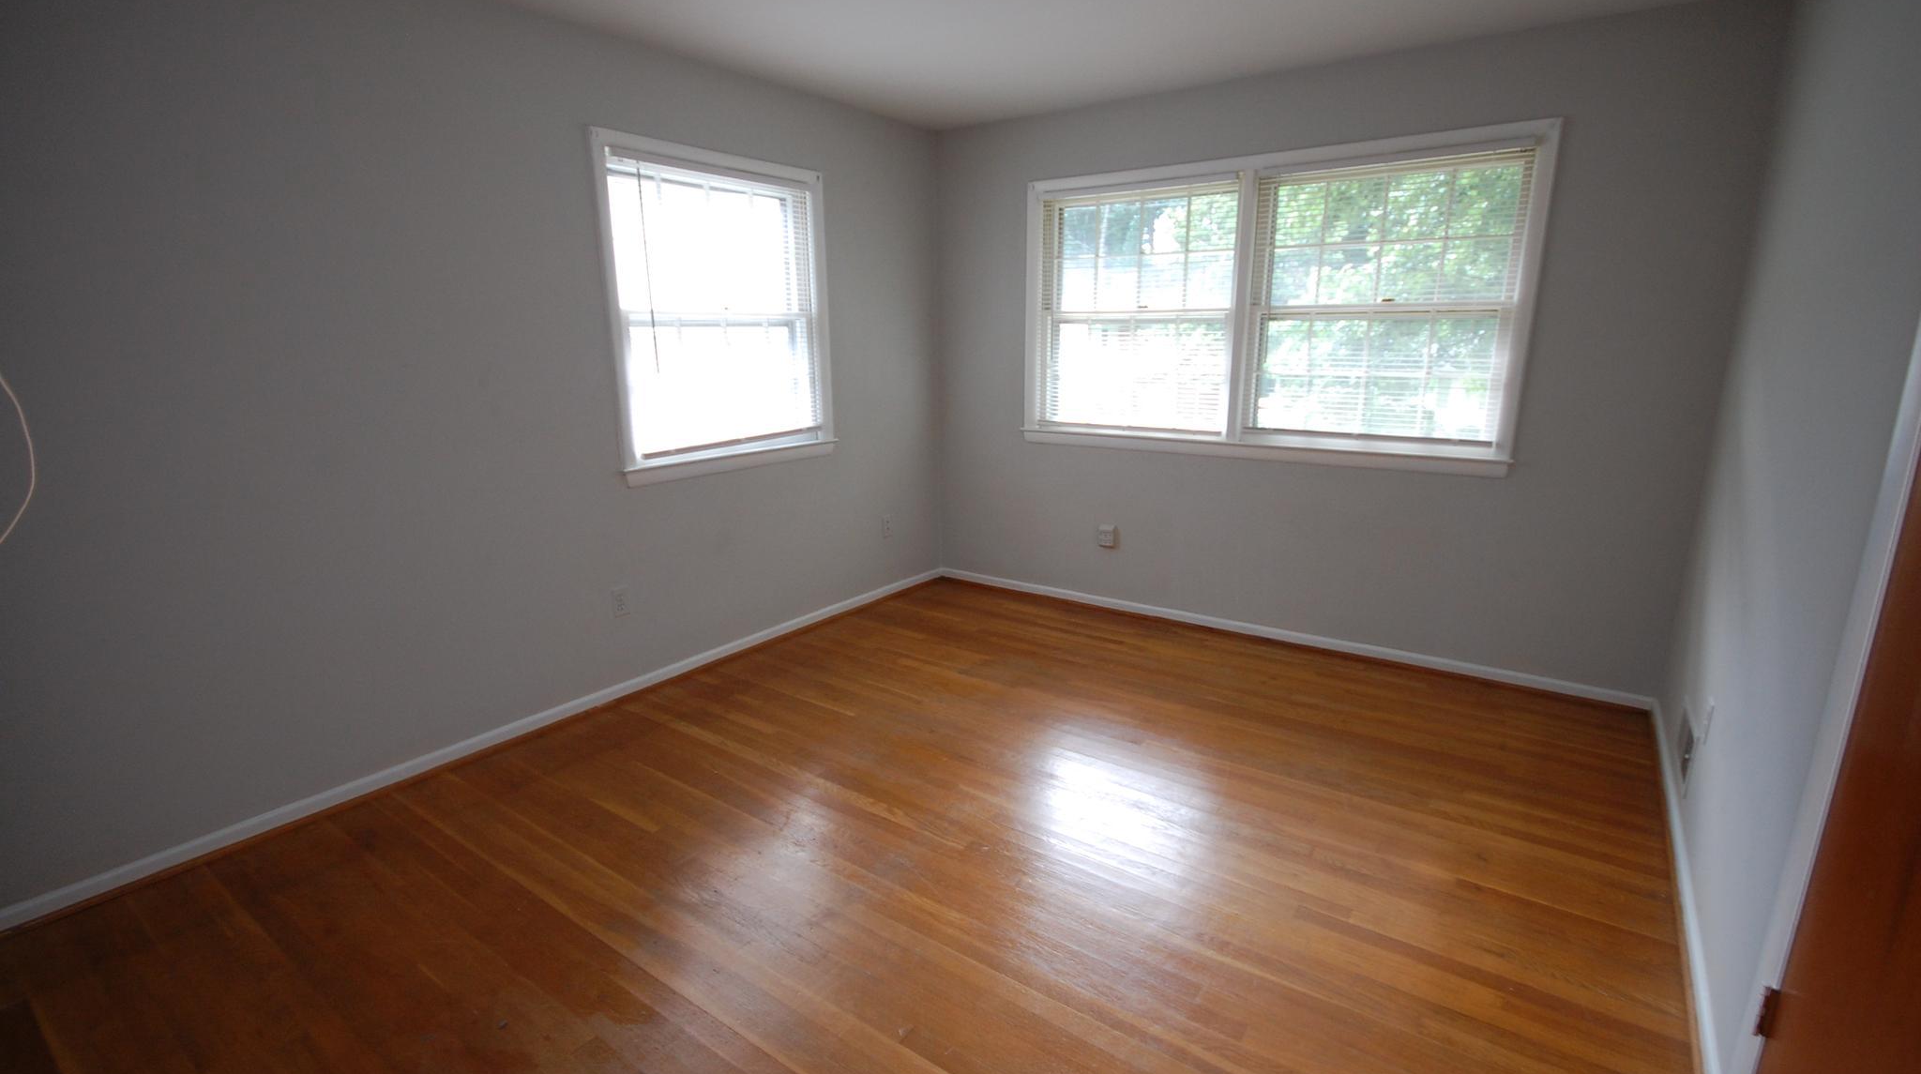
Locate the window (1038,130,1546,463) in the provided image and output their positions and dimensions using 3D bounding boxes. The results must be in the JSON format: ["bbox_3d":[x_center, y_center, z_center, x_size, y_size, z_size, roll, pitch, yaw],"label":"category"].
[{"bbox_3d":[1.233,-1.003,3.592,2.220,1.287,0.080,10,17,35],"label":"window"}]

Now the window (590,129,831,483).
[{"bbox_3d":[-0.975,-0.935,3.424,0.090,1.295,1.127,10,17,35],"label":"window"}]

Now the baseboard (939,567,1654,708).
[{"bbox_3d":[1.240,0.422,3.938,3.330,0.074,0.020,10,17,35],"label":"baseboard"}]

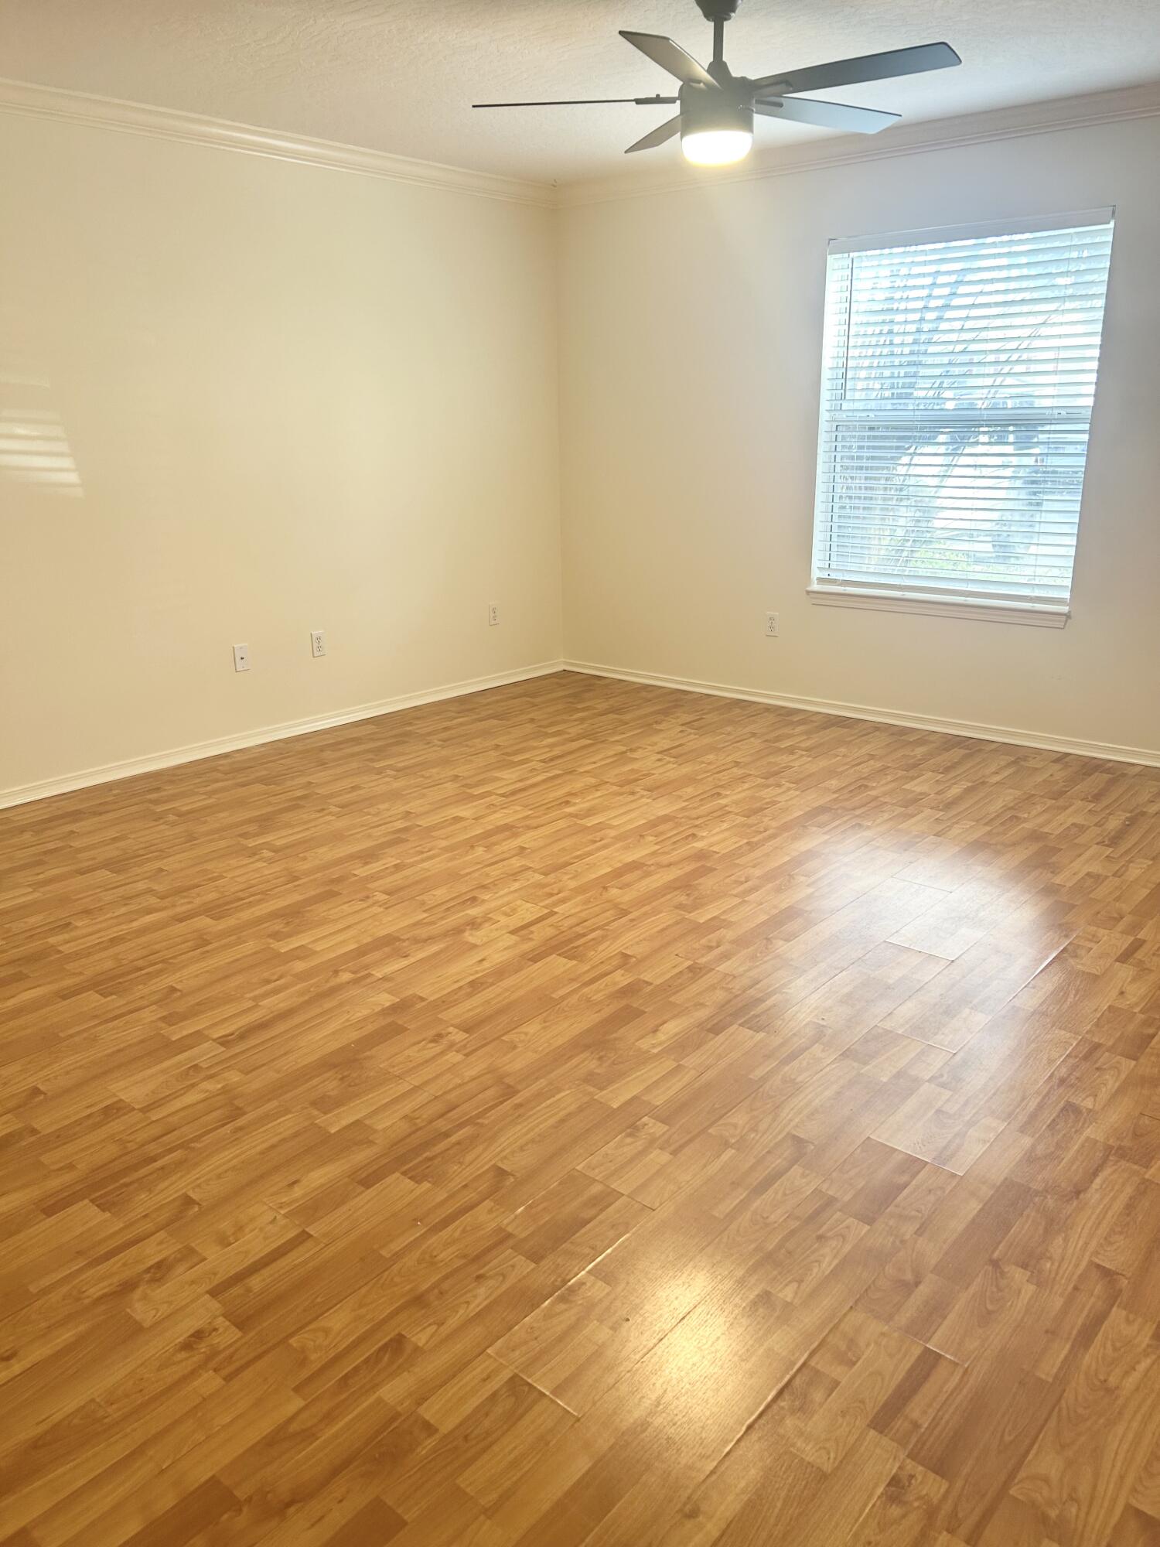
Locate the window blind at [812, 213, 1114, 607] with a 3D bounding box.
[{"bbox_3d":[1.538,-1.475,4.843,1.153,1.472,0.077,14,22,39],"label":"window blind"}]

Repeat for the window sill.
[{"bbox_3d":[1.538,-0.730,5.064,1.200,0.078,0.105,14,22,39],"label":"window sill"}]

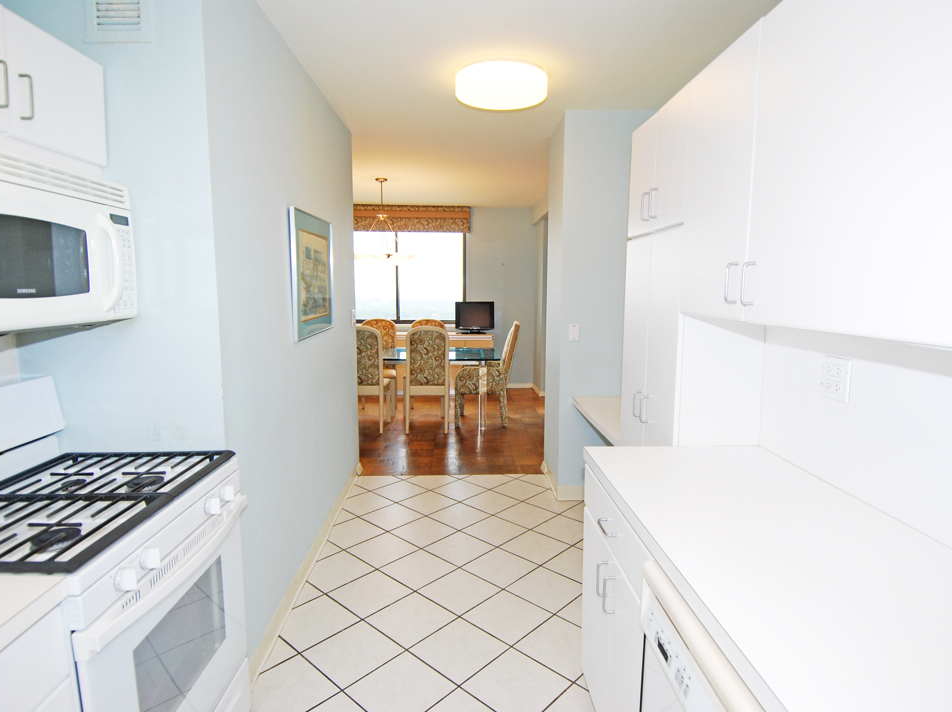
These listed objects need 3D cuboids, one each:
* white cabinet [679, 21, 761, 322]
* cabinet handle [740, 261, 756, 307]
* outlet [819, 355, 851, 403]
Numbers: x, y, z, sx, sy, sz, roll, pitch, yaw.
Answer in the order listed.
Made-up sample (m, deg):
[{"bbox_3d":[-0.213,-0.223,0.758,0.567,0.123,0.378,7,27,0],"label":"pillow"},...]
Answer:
[{"bbox_3d":[0.825,-0.475,1.528,0.292,0.735,0.393,-1,7,-2],"label":"white cabinet"},{"bbox_3d":[0.714,-0.186,1.392,0.034,0.114,0.011,0,7,-2],"label":"cabinet handle"},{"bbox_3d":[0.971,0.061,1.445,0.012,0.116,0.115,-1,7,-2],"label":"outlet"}]

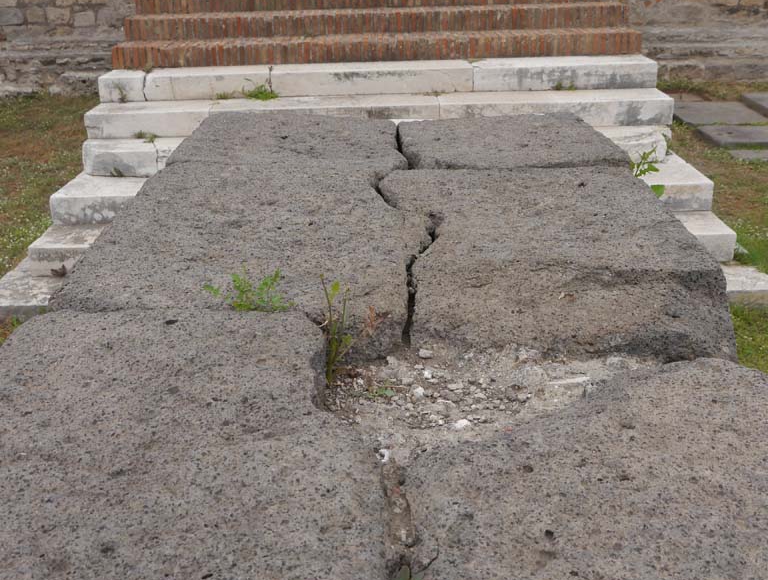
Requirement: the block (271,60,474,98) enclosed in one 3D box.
[{"bbox_3d":[-0.100,-1.736,6.763,1.613,0.194,0.466,-1,24,0],"label":"block"}]

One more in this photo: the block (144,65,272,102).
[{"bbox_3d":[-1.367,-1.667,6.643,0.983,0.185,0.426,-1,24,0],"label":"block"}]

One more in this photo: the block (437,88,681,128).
[{"bbox_3d":[1.273,-1.380,6.318,1.730,0.189,0.436,-1,24,0],"label":"block"}]

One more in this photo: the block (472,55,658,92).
[{"bbox_3d":[1.432,-1.771,6.756,1.454,0.194,0.466,-1,24,0],"label":"block"}]

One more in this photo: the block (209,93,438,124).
[{"bbox_3d":[-0.436,-1.368,6.427,1.718,0.187,0.458,-1,24,0],"label":"block"}]

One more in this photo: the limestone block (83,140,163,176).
[{"bbox_3d":[-1.845,-0.967,6.014,0.519,0.168,0.420,-1,24,0],"label":"limestone block"}]

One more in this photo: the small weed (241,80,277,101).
[{"bbox_3d":[-0.955,-1.541,6.402,0.278,0.137,0.138,-1,24,0],"label":"small weed"}]

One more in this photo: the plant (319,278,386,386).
[{"bbox_3d":[-0.057,0.076,1.517,0.115,0.202,0.103,-1,24,0],"label":"plant"}]

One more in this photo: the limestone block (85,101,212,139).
[{"bbox_3d":[-1.733,-1.309,6.329,0.912,0.189,0.436,-1,24,0],"label":"limestone block"}]

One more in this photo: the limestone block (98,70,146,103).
[{"bbox_3d":[-2.068,-1.690,6.771,0.371,0.194,0.466,-1,24,0],"label":"limestone block"}]

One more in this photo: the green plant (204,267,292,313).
[{"bbox_3d":[-0.247,0.004,1.518,0.155,0.070,0.100,-1,24,0],"label":"green plant"}]

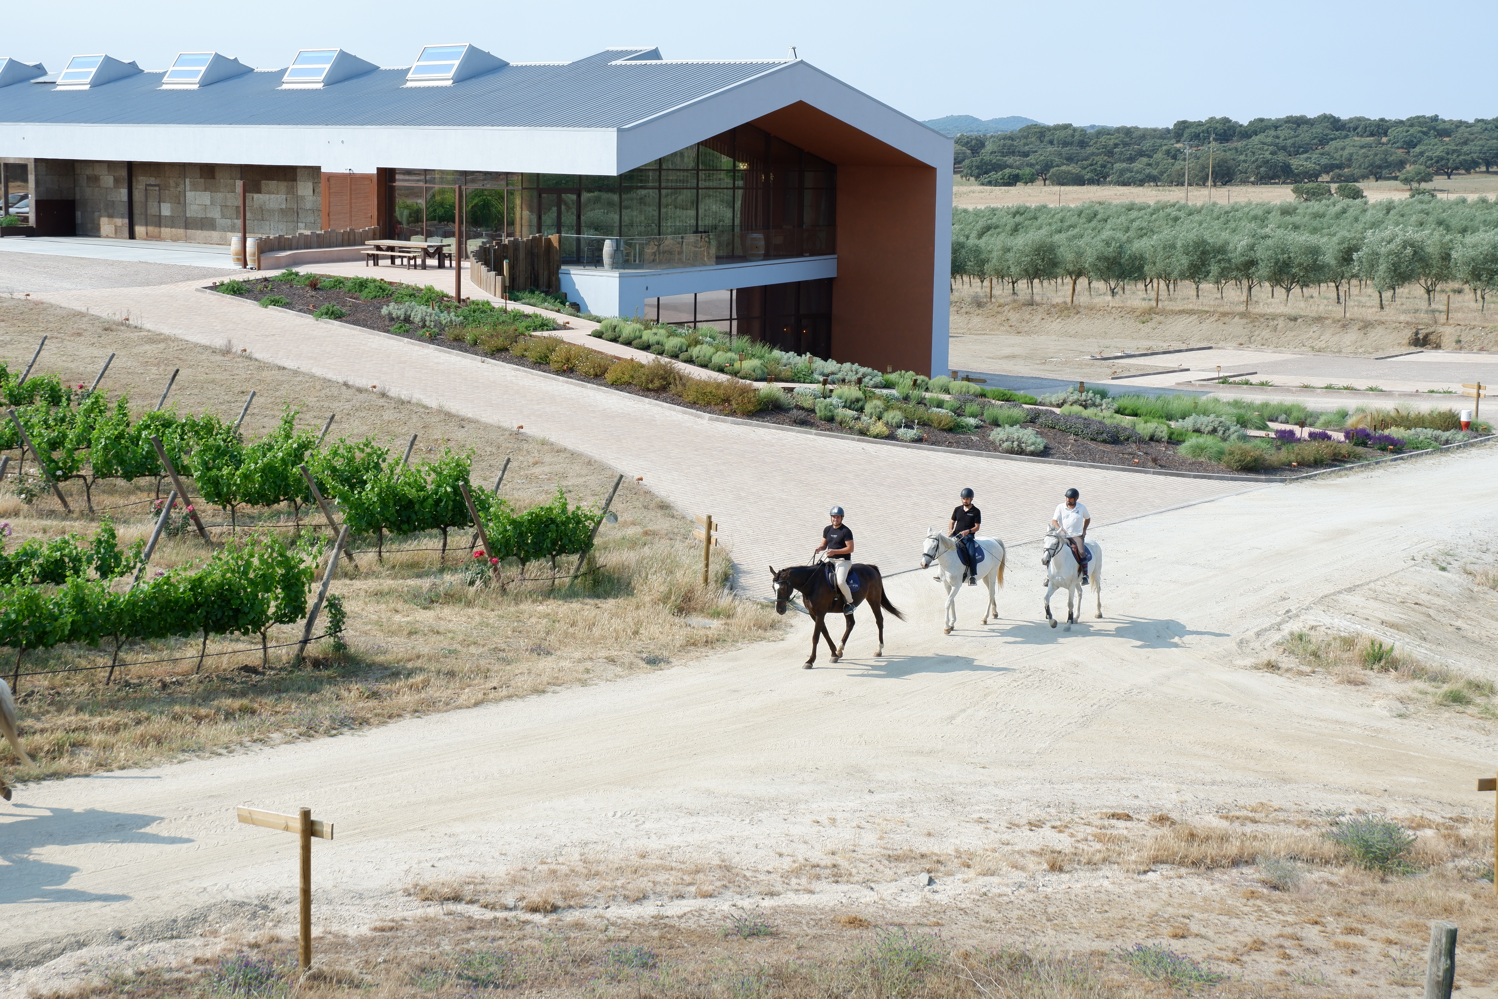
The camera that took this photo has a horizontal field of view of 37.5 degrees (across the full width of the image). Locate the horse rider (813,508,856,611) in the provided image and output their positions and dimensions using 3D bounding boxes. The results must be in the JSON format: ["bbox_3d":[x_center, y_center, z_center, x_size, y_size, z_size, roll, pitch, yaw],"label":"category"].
[{"bbox_3d":[1.408,0.986,35.257,0.660,1.772,0.660,8,12,40],"label":"horse rider"}]

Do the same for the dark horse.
[{"bbox_3d":[1.389,1.823,35.271,2.500,1.600,0.620,-7,12,-39],"label":"dark horse"}]

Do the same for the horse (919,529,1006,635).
[{"bbox_3d":[3.690,1.301,37.850,0.600,1.860,2.200,8,12,40],"label":"horse"}]

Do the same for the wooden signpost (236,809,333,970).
[{"bbox_3d":[-4.181,3.494,19.987,1.051,1.509,0.150,5,10,26],"label":"wooden signpost"}]

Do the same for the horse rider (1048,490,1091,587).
[{"bbox_3d":[5.617,0.660,38.360,0.660,1.728,0.620,5,10,27],"label":"horse rider"}]

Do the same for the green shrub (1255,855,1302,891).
[{"bbox_3d":[5.863,4.094,24.342,0.500,0.360,0.480,1,9,0],"label":"green shrub"}]

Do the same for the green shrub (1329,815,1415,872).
[{"bbox_3d":[7.108,3.873,25.083,1.000,0.580,0.880,1,9,0],"label":"green shrub"}]

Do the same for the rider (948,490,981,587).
[{"bbox_3d":[3.689,0.651,37.862,0.660,1.706,0.650,7,11,35],"label":"rider"}]

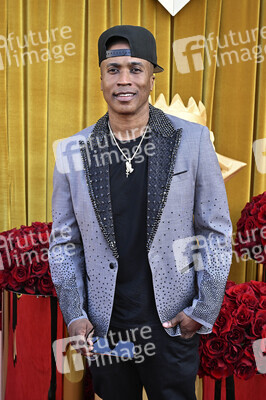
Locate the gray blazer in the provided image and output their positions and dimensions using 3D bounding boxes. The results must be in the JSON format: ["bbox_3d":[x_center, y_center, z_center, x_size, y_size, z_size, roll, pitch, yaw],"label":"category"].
[{"bbox_3d":[0.023,0.060,2.020,0.555,0.700,0.290,0,8,7],"label":"gray blazer"}]

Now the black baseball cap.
[{"bbox_3d":[-0.001,-0.463,2.033,0.178,0.126,0.272,-2,-1,24],"label":"black baseball cap"}]

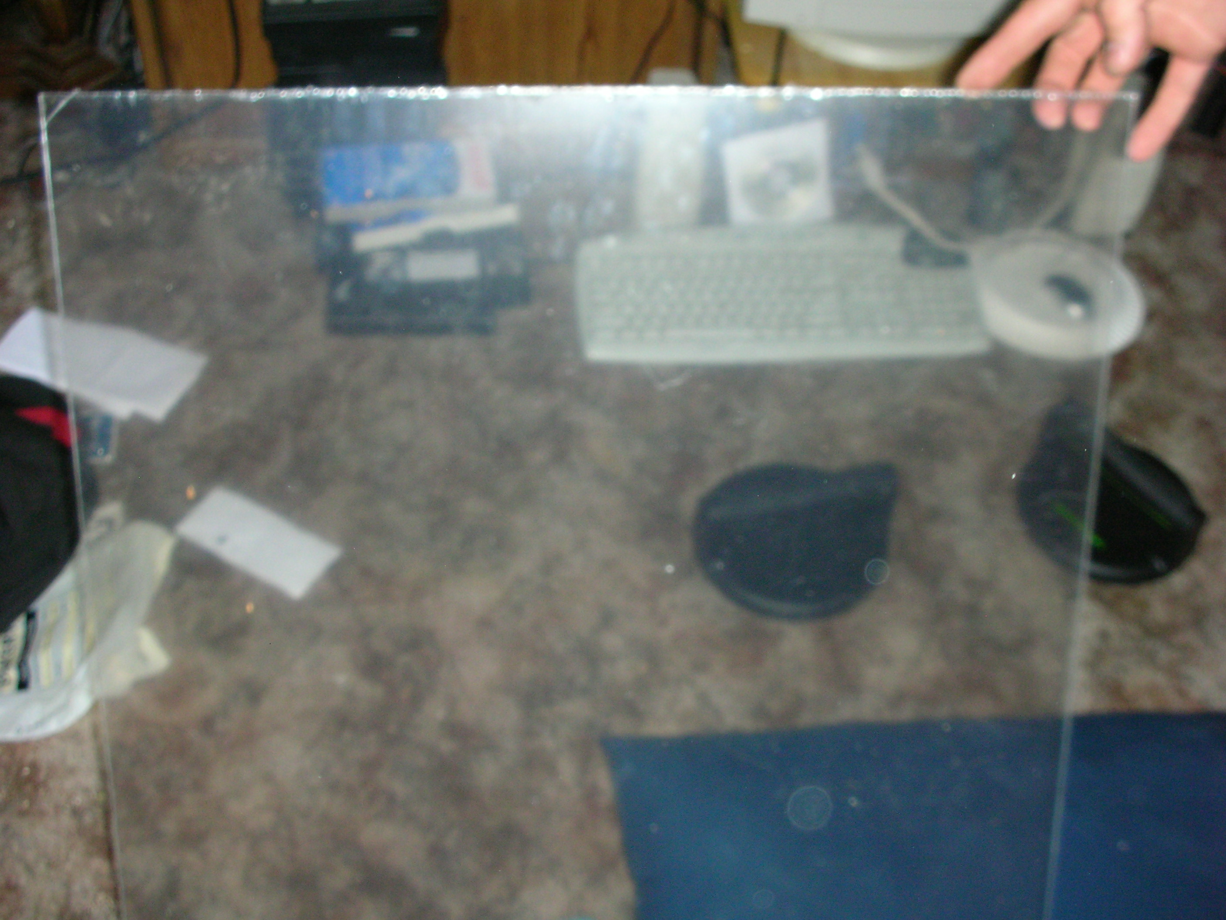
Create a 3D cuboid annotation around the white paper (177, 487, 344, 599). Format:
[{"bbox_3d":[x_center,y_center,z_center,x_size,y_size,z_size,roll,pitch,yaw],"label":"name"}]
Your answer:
[{"bbox_3d":[-0.356,0.079,1.631,0.158,0.008,0.070,25,53,20],"label":"white paper"}]

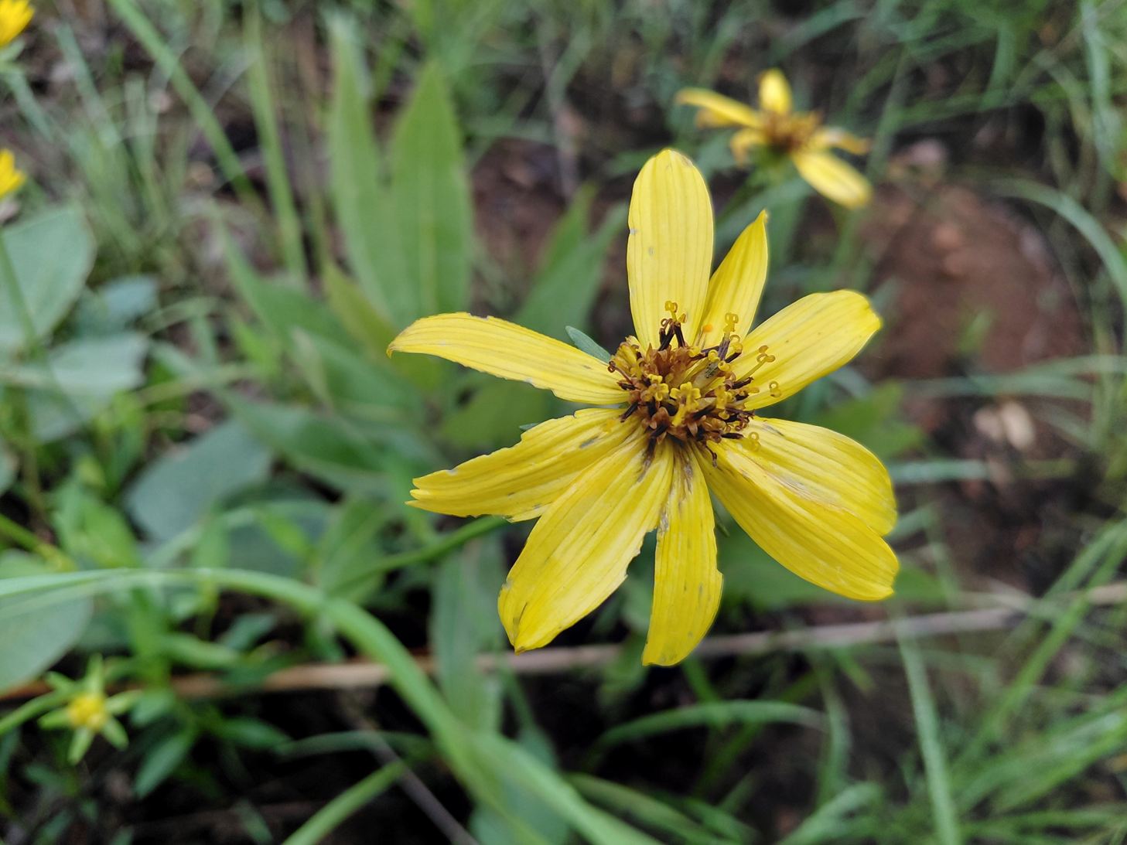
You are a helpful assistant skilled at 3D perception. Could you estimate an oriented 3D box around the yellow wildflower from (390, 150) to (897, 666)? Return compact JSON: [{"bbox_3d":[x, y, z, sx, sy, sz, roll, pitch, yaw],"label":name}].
[{"bbox_3d":[0.013,-0.004,0.122,0.077,0.029,0.081,-17,72,-17],"label":"yellow wildflower"}]

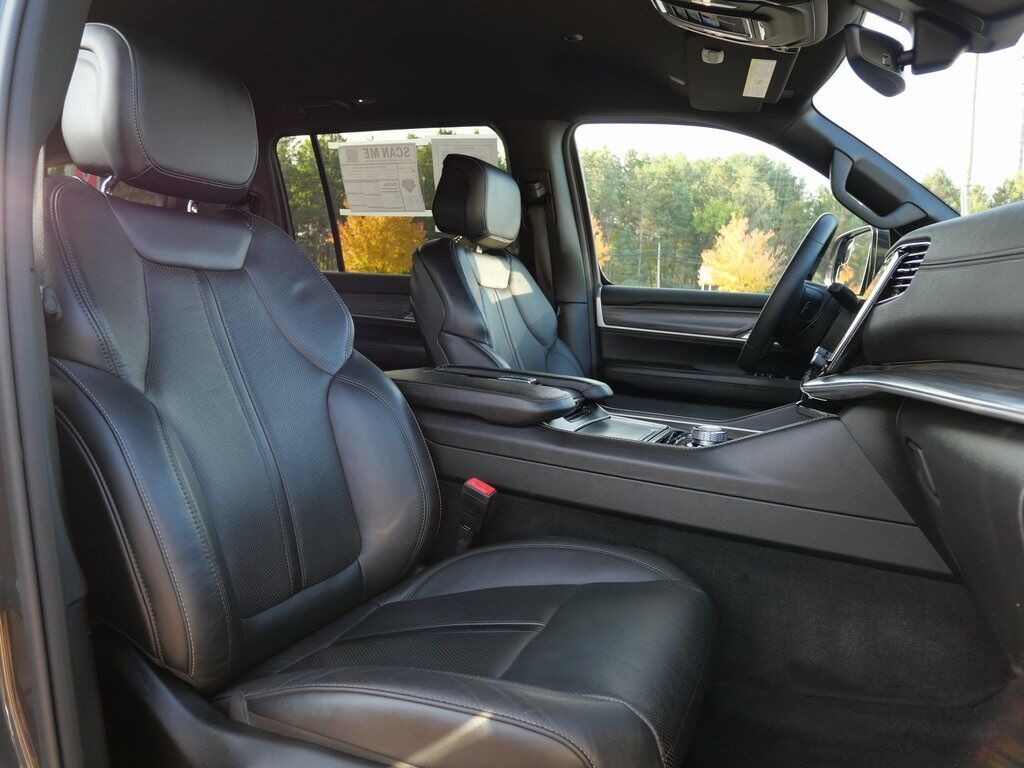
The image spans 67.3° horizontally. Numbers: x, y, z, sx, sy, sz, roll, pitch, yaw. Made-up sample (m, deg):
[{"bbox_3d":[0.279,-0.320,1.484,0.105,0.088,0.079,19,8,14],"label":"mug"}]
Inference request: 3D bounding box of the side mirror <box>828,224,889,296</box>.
[{"bbox_3d":[0.993,-0.323,2.096,0.150,0.210,0.250,3,8,7],"label":"side mirror"}]

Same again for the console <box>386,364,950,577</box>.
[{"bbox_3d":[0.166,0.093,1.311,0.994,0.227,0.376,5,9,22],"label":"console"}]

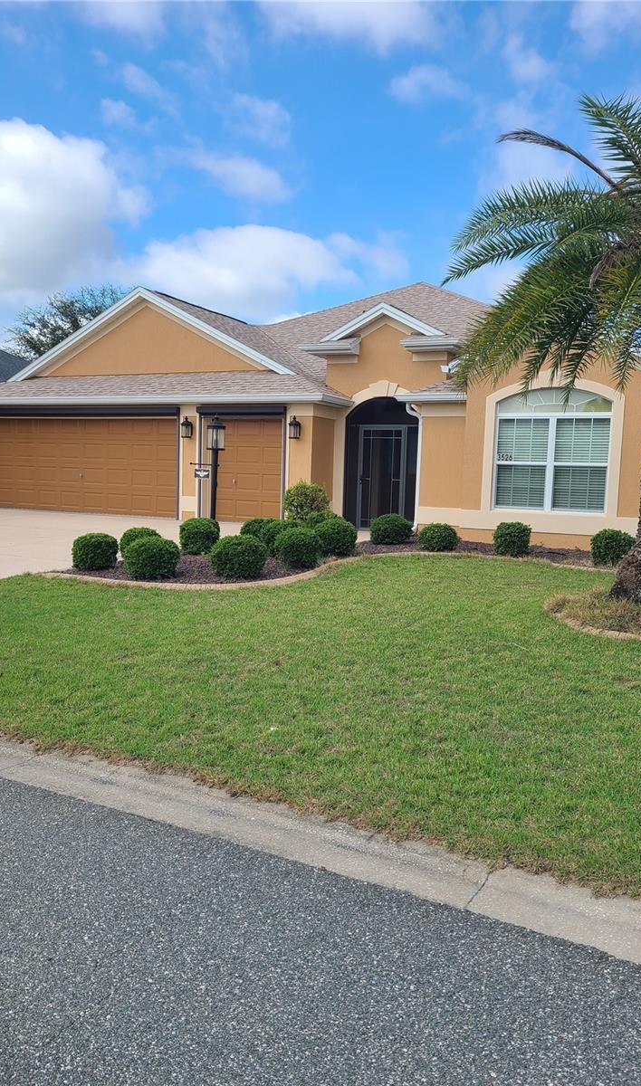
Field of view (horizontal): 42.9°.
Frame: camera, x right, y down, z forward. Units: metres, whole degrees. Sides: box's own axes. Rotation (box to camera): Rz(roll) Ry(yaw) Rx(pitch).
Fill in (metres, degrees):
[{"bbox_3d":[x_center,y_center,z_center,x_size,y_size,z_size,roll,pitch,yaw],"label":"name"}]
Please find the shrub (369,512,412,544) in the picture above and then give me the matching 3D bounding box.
[{"bbox_3d":[1.169,-0.241,13.522,0.697,0.494,0.697,2,5,0],"label":"shrub"}]

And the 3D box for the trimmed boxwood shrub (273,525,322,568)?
[{"bbox_3d":[-0.298,0.057,11.375,0.668,0.531,0.668,2,5,-1],"label":"trimmed boxwood shrub"}]

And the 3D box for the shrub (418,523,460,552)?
[{"bbox_3d":[1.942,-0.099,13.293,0.686,0.421,0.686,2,5,8],"label":"shrub"}]

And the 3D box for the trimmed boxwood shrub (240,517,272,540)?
[{"bbox_3d":[-0.932,-0.133,12.955,0.647,0.497,0.647,1,5,-4],"label":"trimmed boxwood shrub"}]

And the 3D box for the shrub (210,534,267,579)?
[{"bbox_3d":[-1.029,0.161,10.223,0.700,0.505,0.700,2,5,0],"label":"shrub"}]

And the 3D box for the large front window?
[{"bbox_3d":[3.676,-1.472,13.114,1.850,2.000,0.100,4,6,25],"label":"large front window"}]

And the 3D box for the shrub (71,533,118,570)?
[{"bbox_3d":[-3.026,0.104,10.980,0.615,0.466,0.615,0,5,-15],"label":"shrub"}]

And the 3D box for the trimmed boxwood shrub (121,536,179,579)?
[{"bbox_3d":[-2.113,0.164,10.172,0.714,0.489,0.714,2,5,0],"label":"trimmed boxwood shrub"}]

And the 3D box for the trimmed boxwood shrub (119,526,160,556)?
[{"bbox_3d":[-2.559,0.022,11.659,0.589,0.472,0.589,1,5,-12],"label":"trimmed boxwood shrub"}]

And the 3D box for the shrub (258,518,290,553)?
[{"bbox_3d":[-0.616,-0.103,12.421,0.620,0.469,0.620,2,5,0],"label":"shrub"}]

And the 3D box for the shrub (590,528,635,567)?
[{"bbox_3d":[4.327,0.056,11.960,0.677,0.508,0.677,4,6,20],"label":"shrub"}]

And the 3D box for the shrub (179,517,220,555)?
[{"bbox_3d":[-1.819,-0.122,12.273,0.599,0.520,0.599,2,5,0],"label":"shrub"}]

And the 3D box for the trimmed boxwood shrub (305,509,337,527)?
[{"bbox_3d":[0.124,-0.258,13.726,0.694,0.580,0.694,2,5,0],"label":"trimmed boxwood shrub"}]

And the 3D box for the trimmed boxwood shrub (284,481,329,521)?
[{"bbox_3d":[-0.261,-0.634,14.643,0.810,0.955,0.810,2,5,0],"label":"trimmed boxwood shrub"}]

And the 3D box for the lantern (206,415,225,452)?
[{"bbox_3d":[-1.599,-1.678,12.400,0.265,0.550,0.265,4,6,25],"label":"lantern"}]

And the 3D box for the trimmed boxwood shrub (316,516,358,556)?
[{"bbox_3d":[0.226,-0.107,12.225,0.637,0.546,0.637,2,5,0],"label":"trimmed boxwood shrub"}]

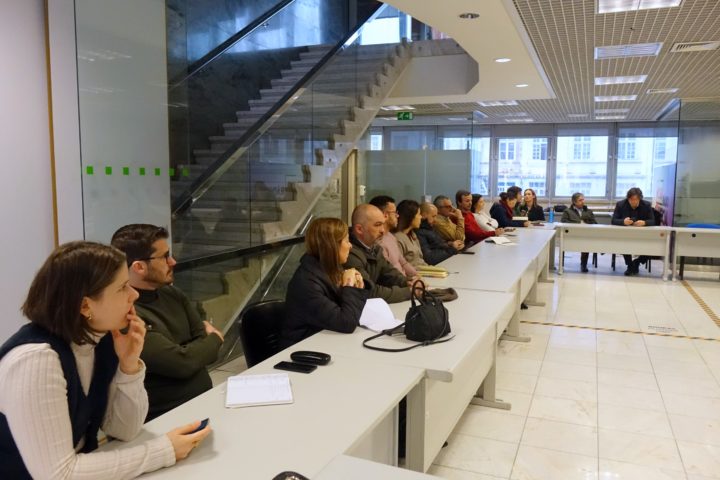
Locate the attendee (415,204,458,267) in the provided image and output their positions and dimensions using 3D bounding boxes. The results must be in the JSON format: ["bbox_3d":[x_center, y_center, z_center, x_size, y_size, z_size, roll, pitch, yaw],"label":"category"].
[{"bbox_3d":[0.696,0.275,5.249,0.800,1.220,0.540,2,6,17],"label":"attendee"}]

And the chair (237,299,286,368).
[{"bbox_3d":[-0.229,0.721,2.819,0.540,0.830,0.500,4,7,32],"label":"chair"}]

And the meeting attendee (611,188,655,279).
[{"bbox_3d":[4.314,-0.160,9.183,0.640,1.330,0.850,3,7,22],"label":"meeting attendee"}]

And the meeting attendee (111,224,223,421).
[{"bbox_3d":[-0.643,0.578,2.138,0.820,1.250,0.560,2,6,18],"label":"meeting attendee"}]

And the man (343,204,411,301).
[{"bbox_3d":[0.025,0.425,3.499,0.800,1.280,0.550,3,7,22],"label":"man"}]

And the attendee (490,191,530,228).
[{"bbox_3d":[2.089,-0.071,8.487,0.780,1.250,0.520,3,7,22],"label":"attendee"}]

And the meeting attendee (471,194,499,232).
[{"bbox_3d":[1.650,0.012,7.788,0.740,1.250,0.500,1,6,10],"label":"meeting attendee"}]

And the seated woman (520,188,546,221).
[{"bbox_3d":[2.964,-0.238,10.123,0.480,1.270,0.740,4,7,30],"label":"seated woman"}]

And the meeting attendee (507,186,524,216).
[{"bbox_3d":[2.528,-0.230,9.791,0.740,1.320,0.500,1,6,10],"label":"meeting attendee"}]

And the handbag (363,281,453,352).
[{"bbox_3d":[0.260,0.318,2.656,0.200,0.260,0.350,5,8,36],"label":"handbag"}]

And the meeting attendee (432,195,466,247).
[{"bbox_3d":[0.946,0.187,5.865,0.800,1.270,0.540,2,6,17],"label":"meeting attendee"}]

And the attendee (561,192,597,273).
[{"bbox_3d":[3.558,-0.148,9.381,0.540,1.240,0.780,3,6,20],"label":"attendee"}]

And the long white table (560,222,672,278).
[{"bbox_3d":[3.909,0.157,9.023,1.600,0.730,0.730,3,7,22],"label":"long white table"}]

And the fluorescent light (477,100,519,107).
[{"bbox_3d":[2.358,-2.344,9.890,0.600,0.070,0.600,3,7,22],"label":"fluorescent light"}]

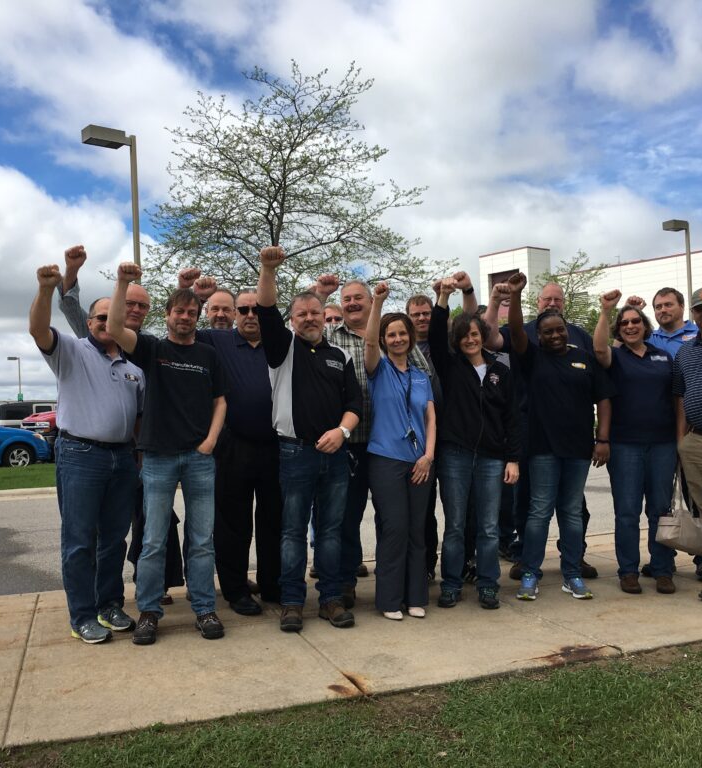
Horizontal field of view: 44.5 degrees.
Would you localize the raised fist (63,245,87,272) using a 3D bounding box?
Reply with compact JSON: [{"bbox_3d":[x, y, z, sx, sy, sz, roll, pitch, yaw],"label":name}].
[{"bbox_3d":[-1.558,-0.712,4.850,0.110,0.125,0.100,-2,-1,-14],"label":"raised fist"}]

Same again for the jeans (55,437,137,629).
[{"bbox_3d":[-1.356,0.779,4.570,0.340,1.010,0.400,-3,-1,44],"label":"jeans"}]

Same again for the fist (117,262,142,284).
[{"bbox_3d":[-1.069,-0.533,4.140,0.112,0.108,0.093,2,7,-6],"label":"fist"}]

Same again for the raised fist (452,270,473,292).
[{"bbox_3d":[0.714,-0.663,5.500,0.115,0.110,0.100,-2,-1,7],"label":"raised fist"}]

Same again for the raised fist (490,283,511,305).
[{"bbox_3d":[0.928,-0.551,5.220,0.110,0.120,0.100,-2,-1,8],"label":"raised fist"}]

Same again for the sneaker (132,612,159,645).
[{"bbox_3d":[-1.073,1.271,4.491,0.115,0.120,0.300,-2,-1,-2],"label":"sneaker"}]

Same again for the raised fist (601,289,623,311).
[{"bbox_3d":[1.451,-0.471,4.780,0.105,0.108,0.090,8,9,8],"label":"raised fist"}]

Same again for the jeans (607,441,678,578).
[{"bbox_3d":[1.757,0.738,5.170,0.410,0.870,0.300,-3,-1,16],"label":"jeans"}]

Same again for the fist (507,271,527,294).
[{"bbox_3d":[0.970,-0.591,5.000,0.100,0.120,0.100,-2,-1,9],"label":"fist"}]

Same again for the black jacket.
[{"bbox_3d":[0.711,0.001,5.000,0.510,0.900,0.330,-2,-1,6],"label":"black jacket"}]

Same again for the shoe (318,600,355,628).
[{"bbox_3d":[-0.084,1.218,4.630,0.115,0.130,0.300,-2,-1,-29],"label":"shoe"}]

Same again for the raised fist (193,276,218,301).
[{"bbox_3d":[-0.790,-0.521,4.660,0.115,0.120,0.100,-2,-1,-12],"label":"raised fist"}]

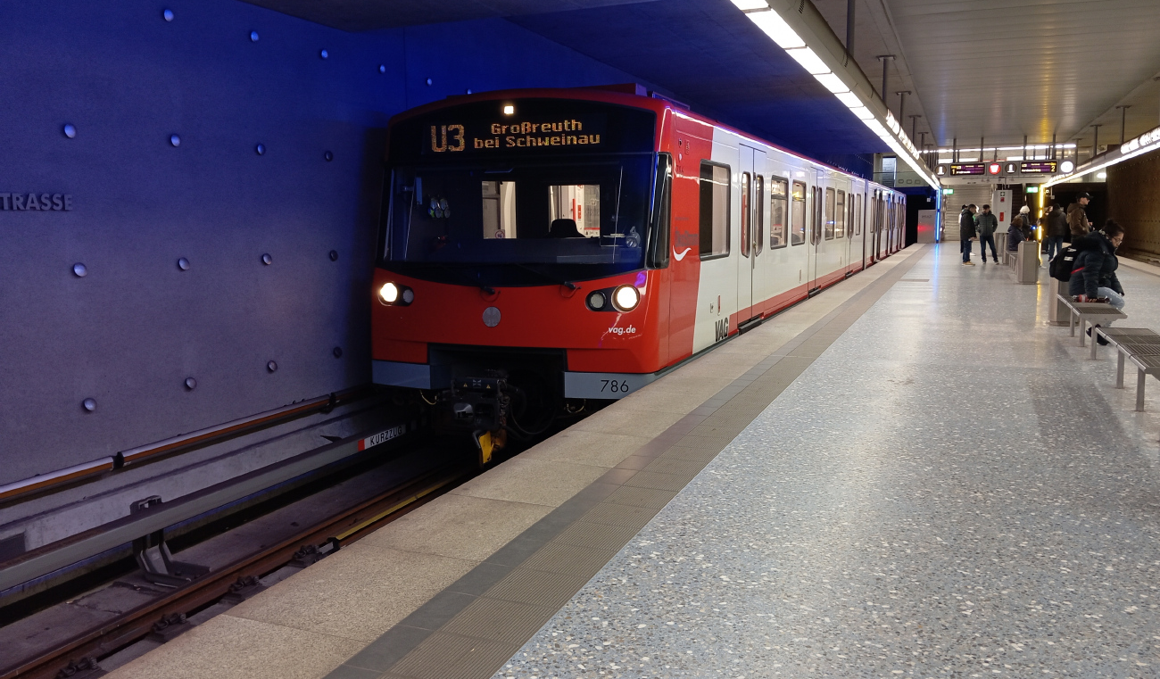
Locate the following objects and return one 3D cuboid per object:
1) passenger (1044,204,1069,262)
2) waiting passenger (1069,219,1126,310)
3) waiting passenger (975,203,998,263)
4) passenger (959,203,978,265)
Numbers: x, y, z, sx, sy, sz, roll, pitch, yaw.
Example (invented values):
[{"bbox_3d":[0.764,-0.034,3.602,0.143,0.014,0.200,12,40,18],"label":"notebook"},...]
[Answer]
[{"bbox_3d":[14.193,-3.162,27.891,0.550,1.710,0.380,1,7,11],"label":"passenger"},{"bbox_3d":[5.496,-0.614,9.969,0.620,1.325,0.500,5,9,39],"label":"waiting passenger"},{"bbox_3d":[11.897,-3.062,27.377,0.560,1.690,0.370,4,8,30],"label":"waiting passenger"},{"bbox_3d":[11.096,-2.981,26.768,0.420,1.700,0.520,1,7,16],"label":"passenger"}]

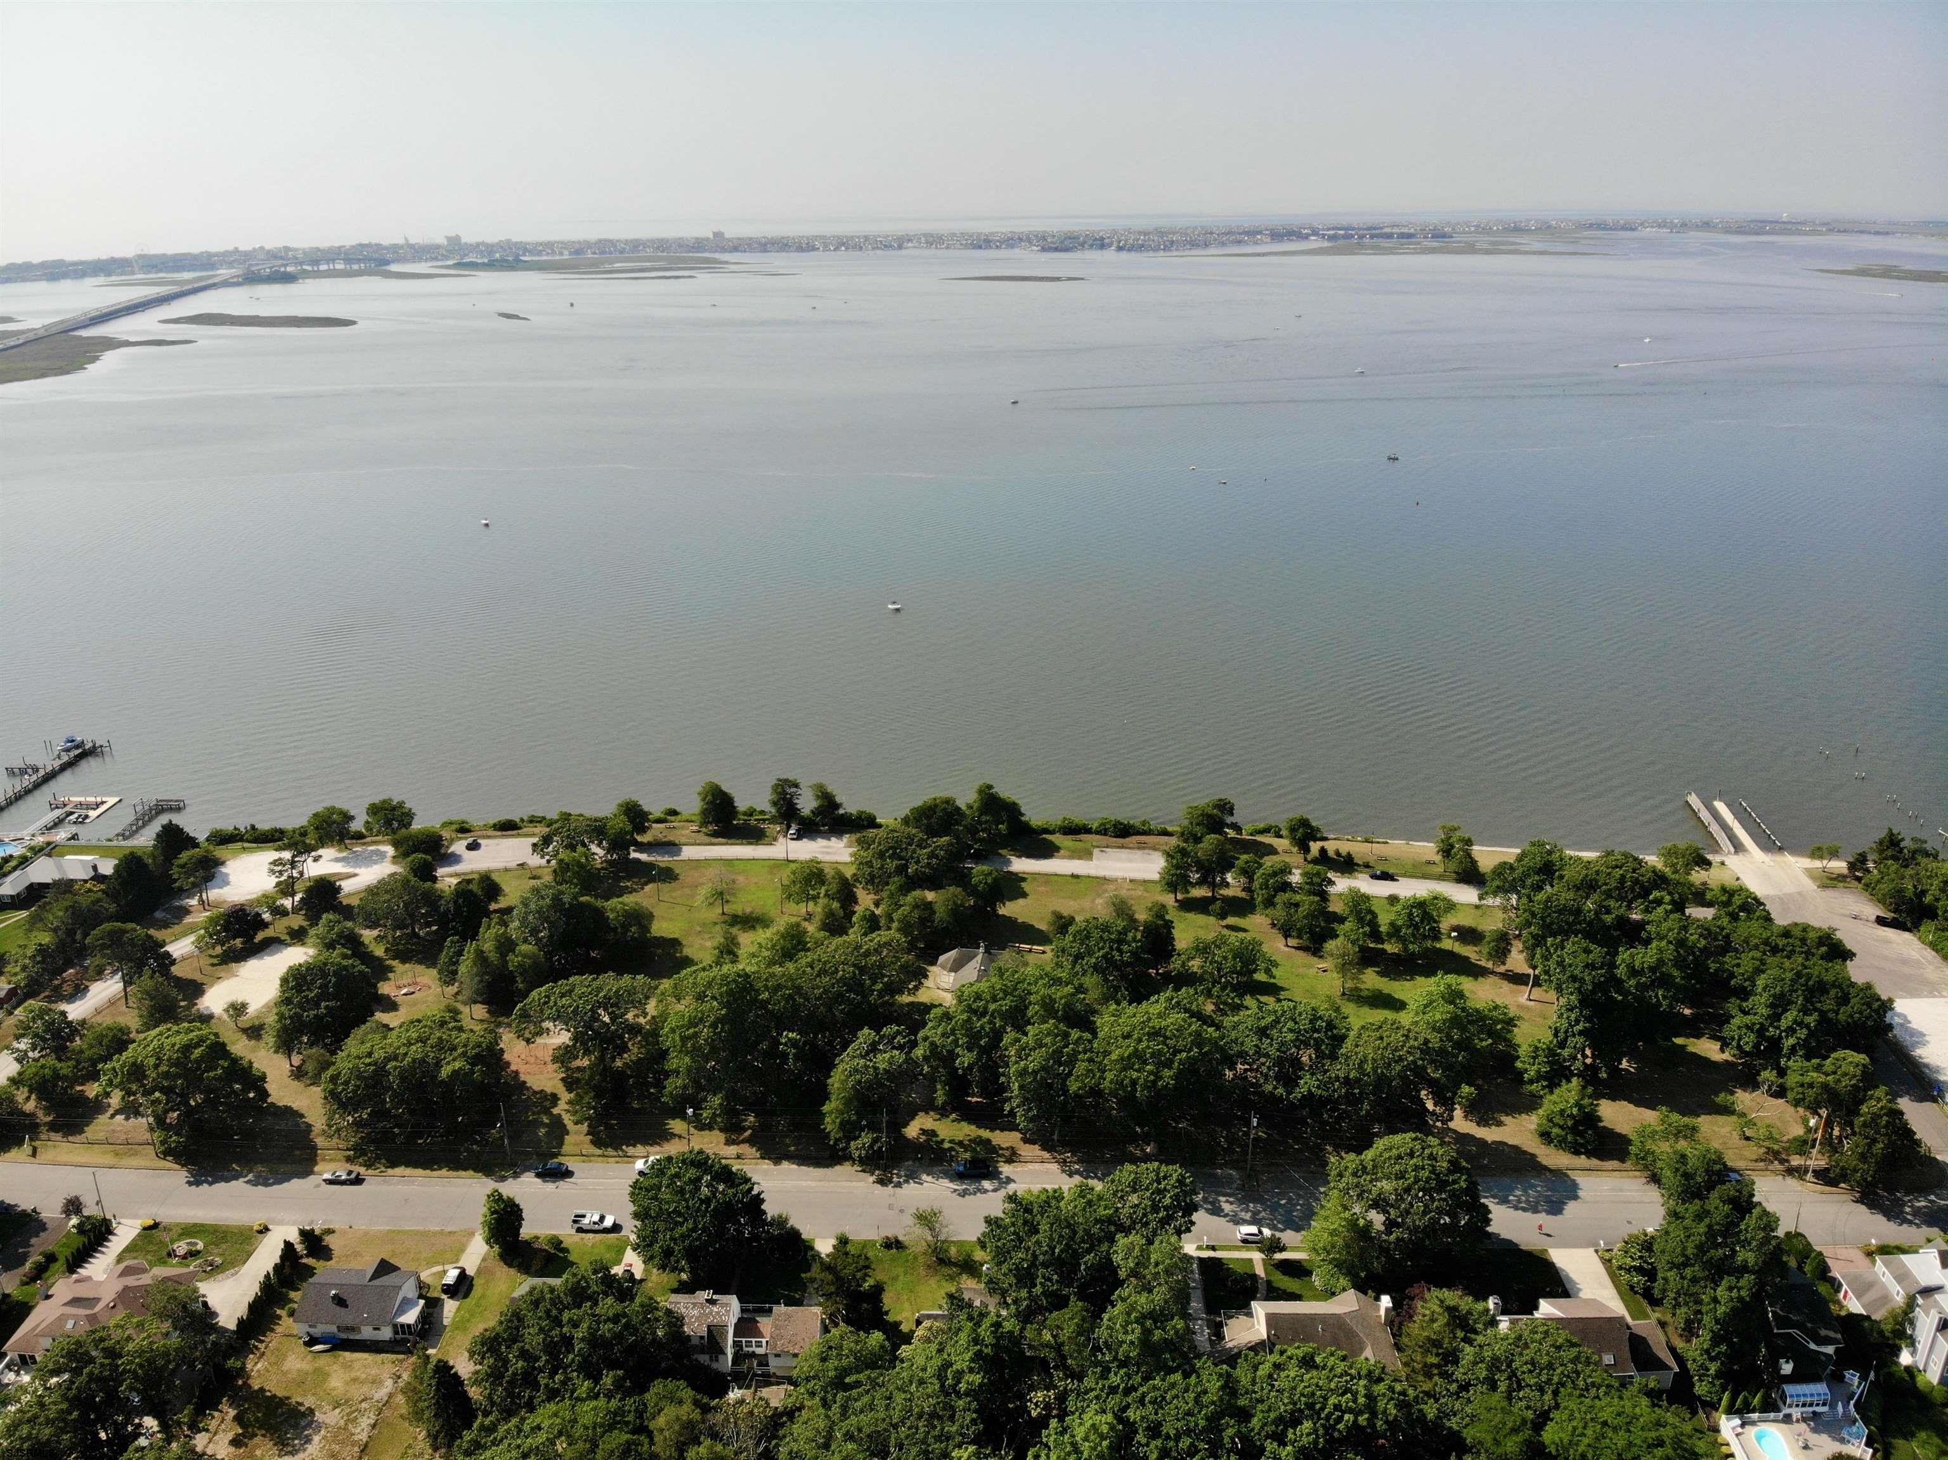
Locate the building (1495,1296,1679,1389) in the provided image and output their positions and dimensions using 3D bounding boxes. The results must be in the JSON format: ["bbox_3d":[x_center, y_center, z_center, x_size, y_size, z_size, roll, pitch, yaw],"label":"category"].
[{"bbox_3d":[65.135,65.199,146.439,18.500,7.000,10.200,0,21,2],"label":"building"}]

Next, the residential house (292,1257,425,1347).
[{"bbox_3d":[-69.390,65.202,154.701,13.400,4.500,8.400,0,21,2],"label":"residential house"}]

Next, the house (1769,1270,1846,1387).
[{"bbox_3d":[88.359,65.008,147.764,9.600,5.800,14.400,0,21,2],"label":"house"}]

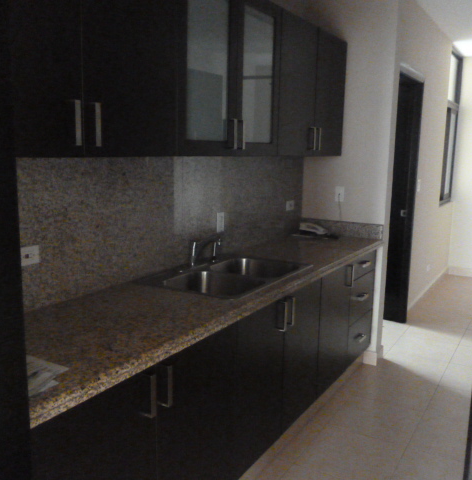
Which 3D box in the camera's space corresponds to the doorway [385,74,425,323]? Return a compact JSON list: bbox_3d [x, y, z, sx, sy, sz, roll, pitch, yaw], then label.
[{"bbox_3d":[1.216,-0.205,3.954,0.130,2.040,0.800,7,11,30],"label":"doorway"}]

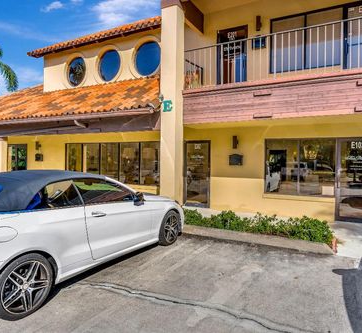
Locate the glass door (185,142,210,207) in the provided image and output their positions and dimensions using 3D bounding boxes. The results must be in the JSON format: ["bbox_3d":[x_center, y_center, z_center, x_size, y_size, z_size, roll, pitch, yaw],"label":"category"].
[{"bbox_3d":[0.519,0.242,9.301,0.949,2.090,0.130,1,1,29],"label":"glass door"}]

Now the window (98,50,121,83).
[{"bbox_3d":[-2.750,-3.858,11.231,1.170,1.170,0.140,1,1,29],"label":"window"}]

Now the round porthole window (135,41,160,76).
[{"bbox_3d":[-1.174,-3.821,10.374,1.185,1.185,0.140,1,1,29],"label":"round porthole window"}]

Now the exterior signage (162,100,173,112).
[{"bbox_3d":[-0.362,-1.605,7.779,0.290,0.309,0.040,1,1,29],"label":"exterior signage"}]

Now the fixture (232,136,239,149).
[{"bbox_3d":[1.605,-0.715,8.585,0.130,0.380,0.165,1,1,29],"label":"fixture"}]

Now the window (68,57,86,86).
[{"bbox_3d":[-4.295,-3.901,12.070,1.153,1.153,0.140,1,1,29],"label":"window"}]

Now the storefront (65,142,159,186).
[{"bbox_3d":[-2.729,-0.110,11.063,4.760,1.550,0.130,1,1,29],"label":"storefront"}]

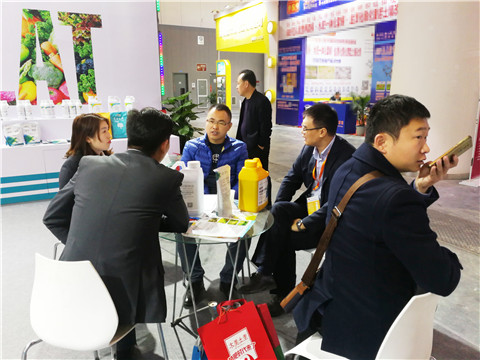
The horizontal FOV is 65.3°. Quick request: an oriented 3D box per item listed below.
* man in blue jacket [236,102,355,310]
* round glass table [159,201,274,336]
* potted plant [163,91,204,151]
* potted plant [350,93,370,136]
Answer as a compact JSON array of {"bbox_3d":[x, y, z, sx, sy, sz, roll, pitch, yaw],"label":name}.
[{"bbox_3d":[0.400,0.195,2.459,0.780,1.360,0.530,-7,15,-26],"label":"man in blue jacket"},{"bbox_3d":[-0.186,0.569,2.393,0.795,0.700,0.795,0,15,0],"label":"round glass table"},{"bbox_3d":[-0.880,-0.682,5.961,0.660,1.380,0.660,0,14,0],"label":"potted plant"},{"bbox_3d":[3.630,-1.972,11.256,0.620,1.340,0.620,0,14,0],"label":"potted plant"}]

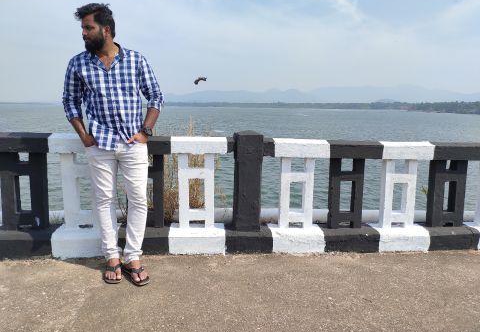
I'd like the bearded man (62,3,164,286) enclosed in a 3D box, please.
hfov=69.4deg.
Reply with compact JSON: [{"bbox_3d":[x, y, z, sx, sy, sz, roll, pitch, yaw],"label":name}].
[{"bbox_3d":[-0.807,-0.140,2.281,0.620,1.740,0.450,-1,10,-12],"label":"bearded man"}]

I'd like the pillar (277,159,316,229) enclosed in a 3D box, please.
[{"bbox_3d":[0.465,0.211,2.880,0.265,0.600,0.100,0,10,-6],"label":"pillar"}]

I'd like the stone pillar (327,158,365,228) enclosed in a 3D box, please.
[{"bbox_3d":[0.888,0.218,2.911,0.265,0.600,0.100,0,10,-6],"label":"stone pillar"}]

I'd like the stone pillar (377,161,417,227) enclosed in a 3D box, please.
[{"bbox_3d":[1.340,0.224,2.952,0.265,0.596,0.100,0,10,-6],"label":"stone pillar"}]

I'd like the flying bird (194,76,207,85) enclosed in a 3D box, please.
[{"bbox_3d":[-2.827,-6.165,25.000,0.850,0.450,0.500,8,12,36],"label":"flying bird"}]

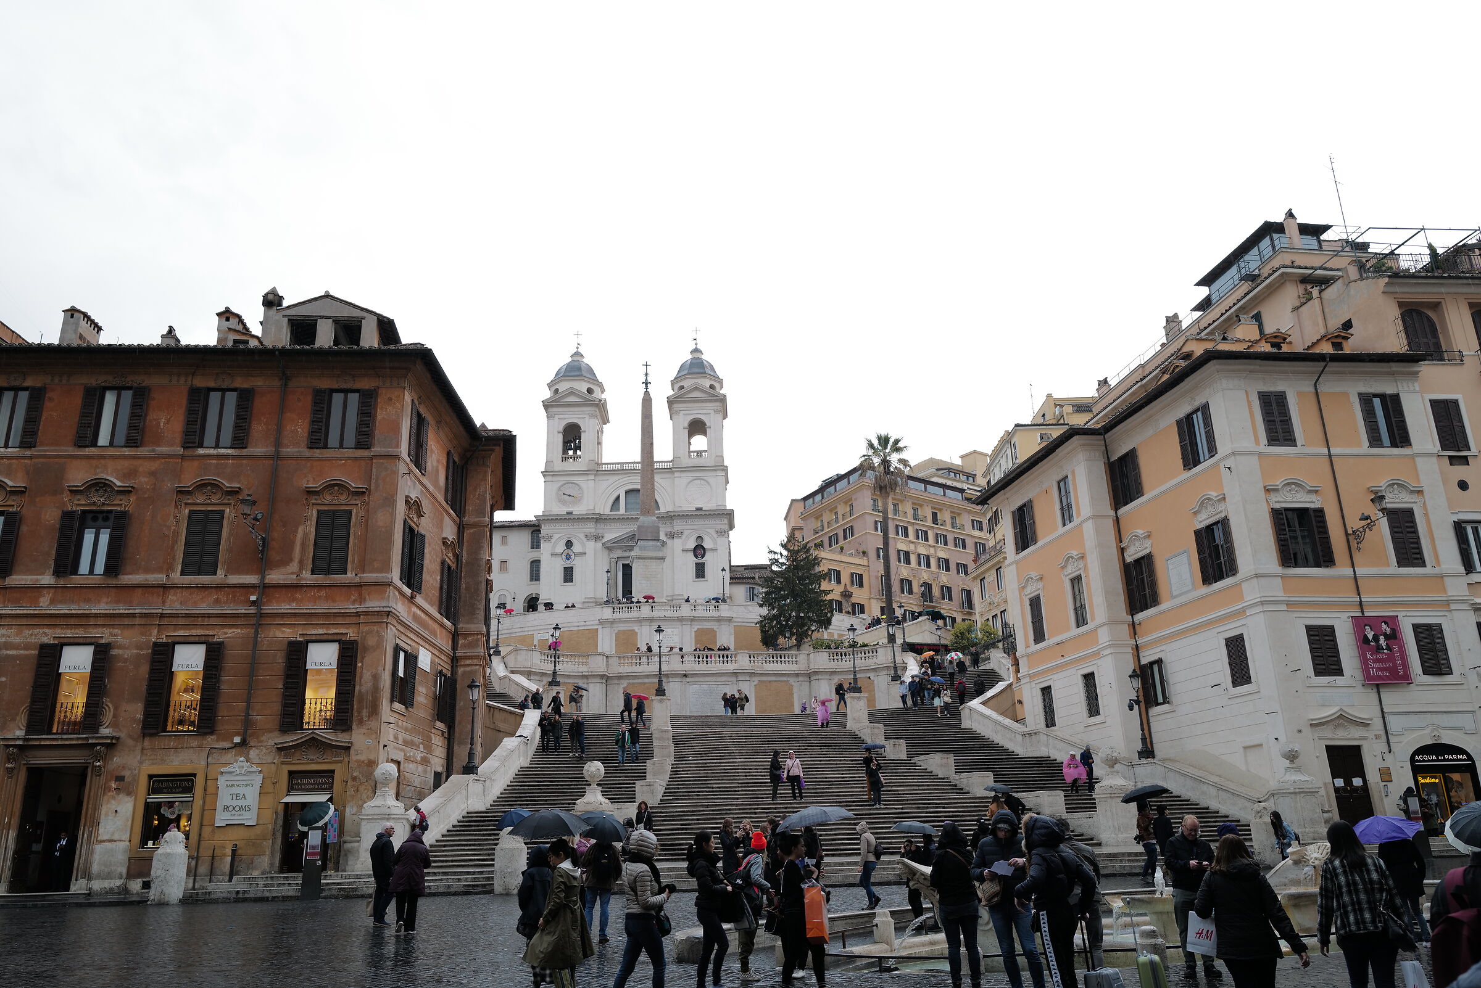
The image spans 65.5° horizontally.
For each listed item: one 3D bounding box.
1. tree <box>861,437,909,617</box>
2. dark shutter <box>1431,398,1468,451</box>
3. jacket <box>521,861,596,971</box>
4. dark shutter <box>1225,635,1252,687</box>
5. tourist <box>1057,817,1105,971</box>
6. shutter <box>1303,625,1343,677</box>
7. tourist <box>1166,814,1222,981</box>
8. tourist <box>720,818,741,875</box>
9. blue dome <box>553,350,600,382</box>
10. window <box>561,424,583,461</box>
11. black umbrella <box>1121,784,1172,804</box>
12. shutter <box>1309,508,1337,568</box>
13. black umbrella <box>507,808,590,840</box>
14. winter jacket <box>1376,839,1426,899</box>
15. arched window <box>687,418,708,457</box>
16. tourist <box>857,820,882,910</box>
[{"bbox_3d":[10.704,4.043,84.056,3.748,18.066,3.748,-2,-18,0],"label":"tree"},{"bbox_3d":[27.616,-2.656,44.825,1.206,2.158,0.060,0,-18,-6],"label":"dark shutter"},{"bbox_3d":[-1.820,4.225,11.578,0.600,1.050,0.520,-8,-19,20],"label":"jacket"},{"bbox_3d":[18.578,6.236,42.999,0.080,1.850,1.150,2,-18,-9],"label":"dark shutter"},{"bbox_3d":[3.631,4.451,12.715,0.550,1.700,0.480,10,-22,-32],"label":"tourist"},{"bbox_3d":[20.910,5.625,41.210,1.070,1.850,0.080,0,-18,-4],"label":"shutter"},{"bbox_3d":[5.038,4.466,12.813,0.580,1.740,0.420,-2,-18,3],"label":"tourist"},{"bbox_3d":[-0.210,7.770,24.605,0.460,1.640,0.460,-9,-19,23],"label":"tourist"},{"bbox_3d":[-22.454,-17.160,157.461,6.100,5.000,6.100,-2,-18,0],"label":"blue dome"},{"bbox_3d":[-22.136,-6.900,150.982,2.729,5.178,0.600,-2,-18,0],"label":"window"},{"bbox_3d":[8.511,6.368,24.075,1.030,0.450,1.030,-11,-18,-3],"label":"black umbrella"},{"bbox_3d":[21.509,1.594,42.532,0.550,2.180,0.070,0,-18,-4],"label":"shutter"},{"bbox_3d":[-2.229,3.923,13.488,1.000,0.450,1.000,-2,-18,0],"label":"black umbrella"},{"bbox_3d":[9.704,5.488,16.967,0.500,0.907,0.340,-3,-18,5],"label":"winter jacket"},{"bbox_3d":[-5.672,-7.437,152.659,2.759,5.569,0.600,-2,-18,0],"label":"arched window"},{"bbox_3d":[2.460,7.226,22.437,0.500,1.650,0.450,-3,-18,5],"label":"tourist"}]

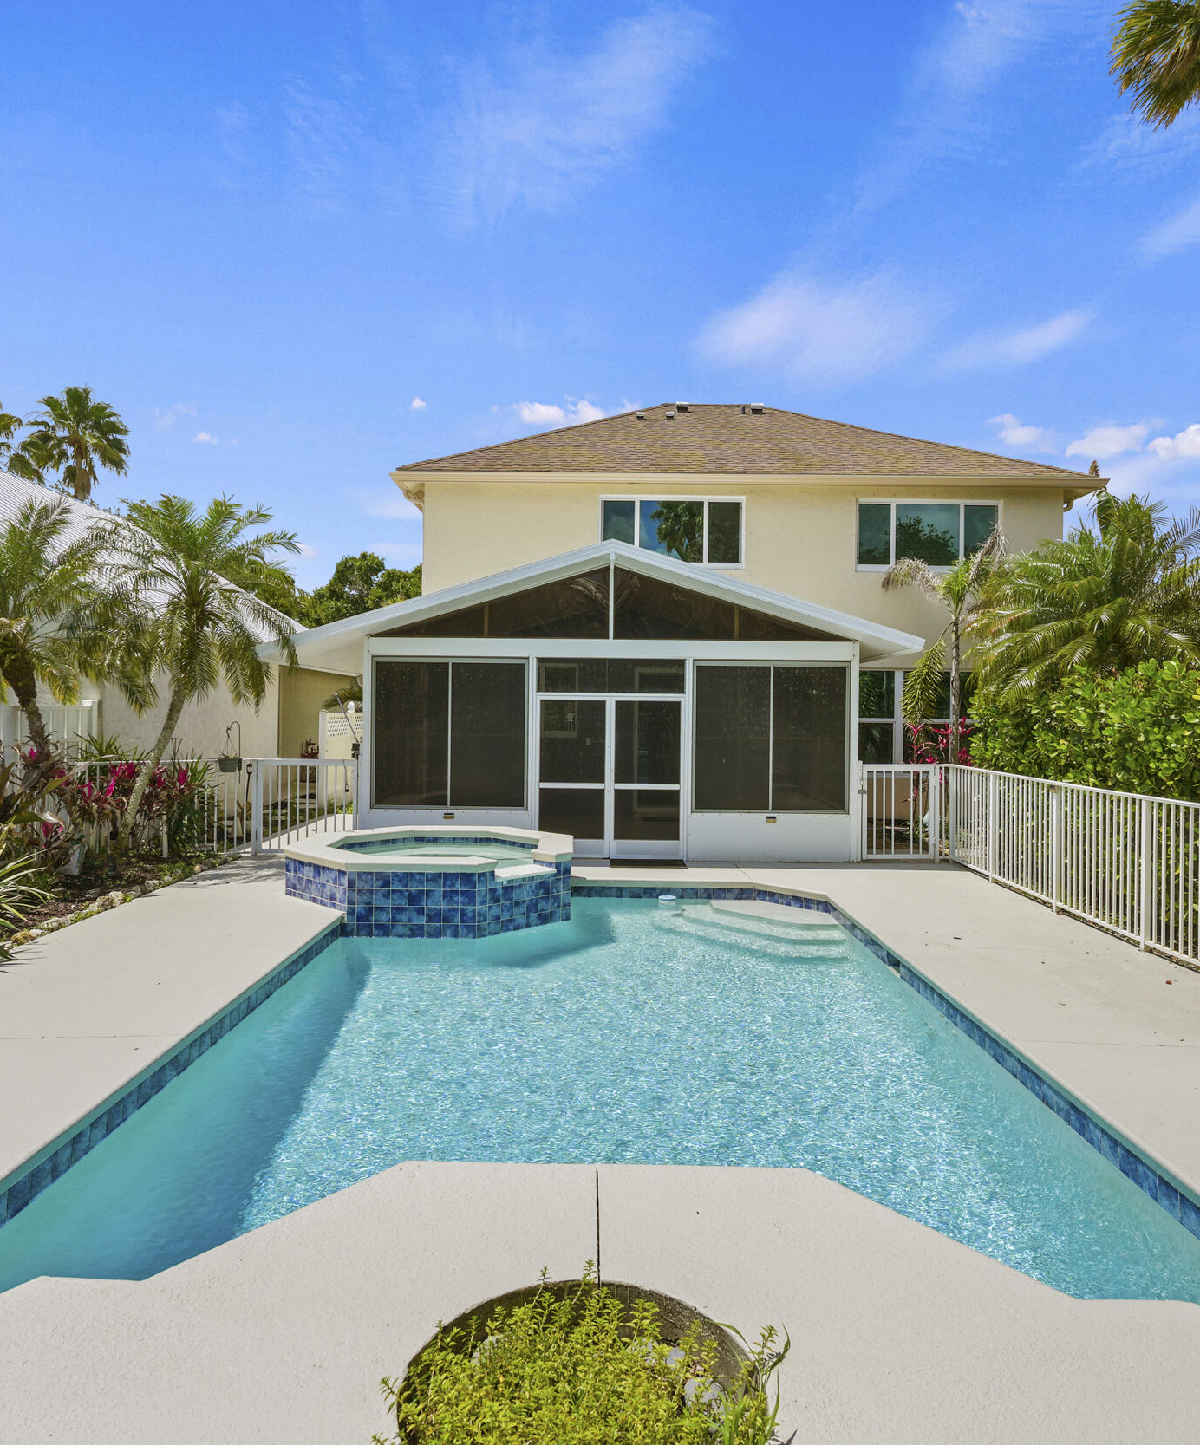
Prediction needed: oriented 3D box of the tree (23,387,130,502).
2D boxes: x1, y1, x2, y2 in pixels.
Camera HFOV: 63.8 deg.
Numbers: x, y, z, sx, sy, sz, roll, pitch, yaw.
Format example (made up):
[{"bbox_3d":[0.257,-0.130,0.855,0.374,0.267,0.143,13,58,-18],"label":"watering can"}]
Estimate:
[{"bbox_3d":[-16.309,-4.490,29.955,3.323,11.941,3.323,1,0,0],"label":"tree"}]

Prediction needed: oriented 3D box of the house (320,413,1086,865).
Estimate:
[{"bbox_3d":[2.281,-2.591,18.822,12.280,8.680,13.950,1,0,0],"label":"house"}]

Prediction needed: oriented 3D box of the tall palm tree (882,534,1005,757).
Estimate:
[{"bbox_3d":[5.140,-0.564,14.508,1.886,4.654,1.886,1,0,0],"label":"tall palm tree"}]

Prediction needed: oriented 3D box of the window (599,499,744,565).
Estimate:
[{"bbox_3d":[1.229,-3.284,16.643,2.474,1.243,0.120,1,0,0],"label":"window"}]

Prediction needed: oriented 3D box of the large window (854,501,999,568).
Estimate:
[{"bbox_3d":[5.634,-3.225,16.651,2.503,1.243,0.120,1,0,0],"label":"large window"}]

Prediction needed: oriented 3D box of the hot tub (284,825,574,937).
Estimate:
[{"bbox_3d":[-1.698,1.604,10.037,2.840,0.655,2.930,1,0,0],"label":"hot tub"}]

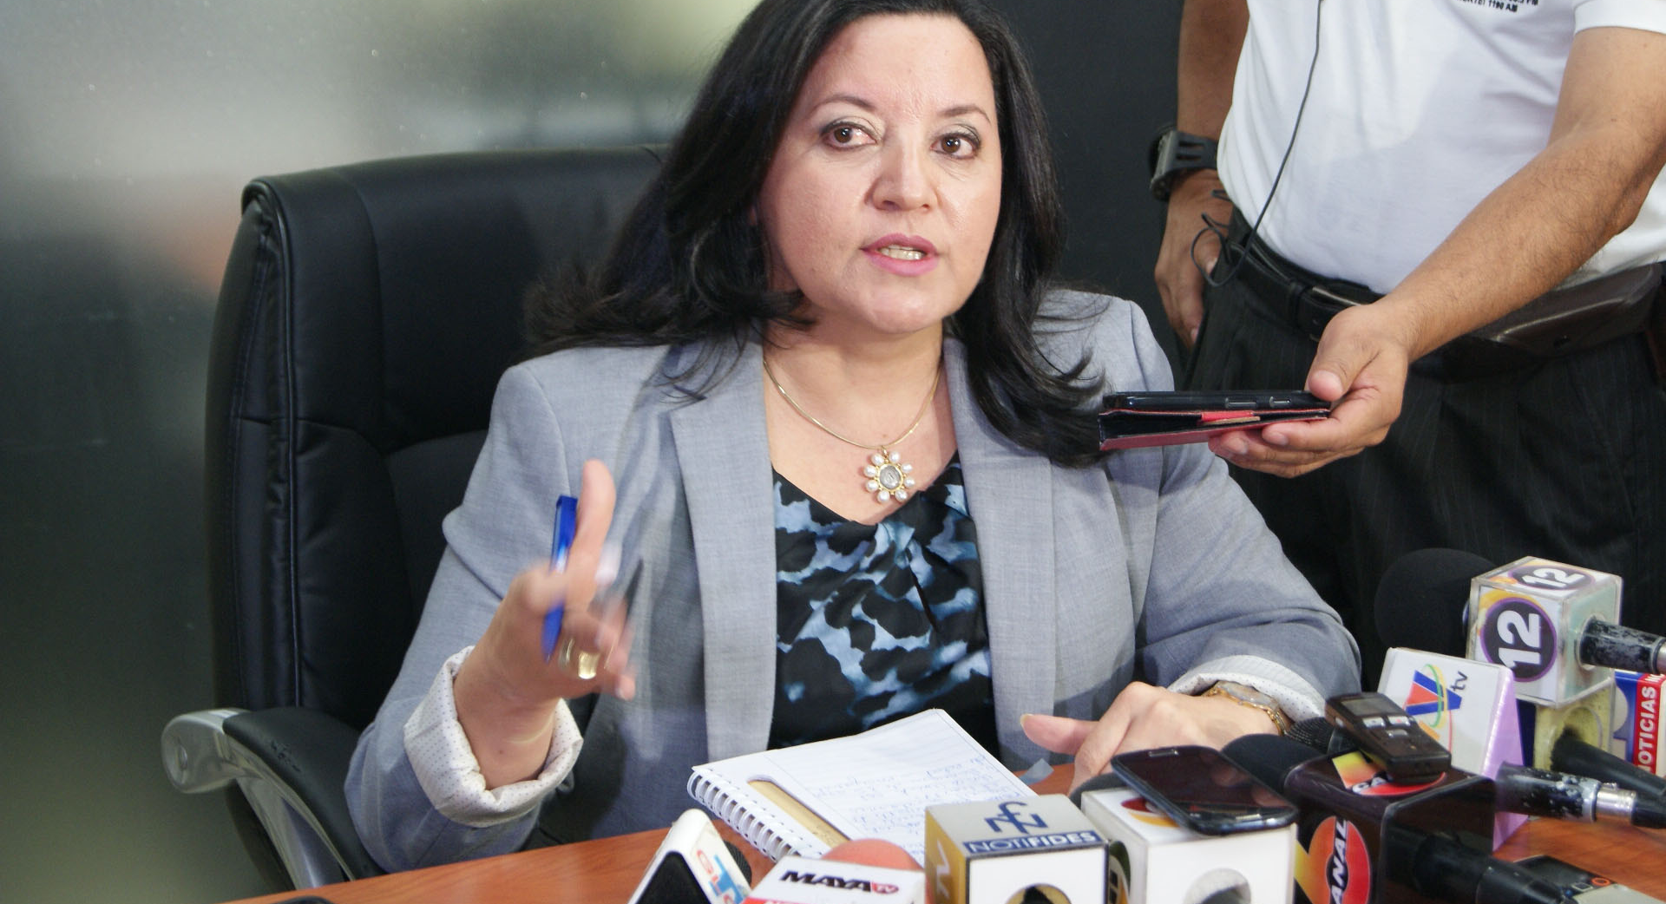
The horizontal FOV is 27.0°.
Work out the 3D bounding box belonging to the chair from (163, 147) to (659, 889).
[{"bbox_3d":[-0.030,0.378,2.119,0.660,1.040,0.680,-5,15,-19],"label":"chair"}]

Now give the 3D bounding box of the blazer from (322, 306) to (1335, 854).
[{"bbox_3d":[0.005,0.179,2.032,0.600,0.540,0.400,-5,15,-19],"label":"blazer"}]

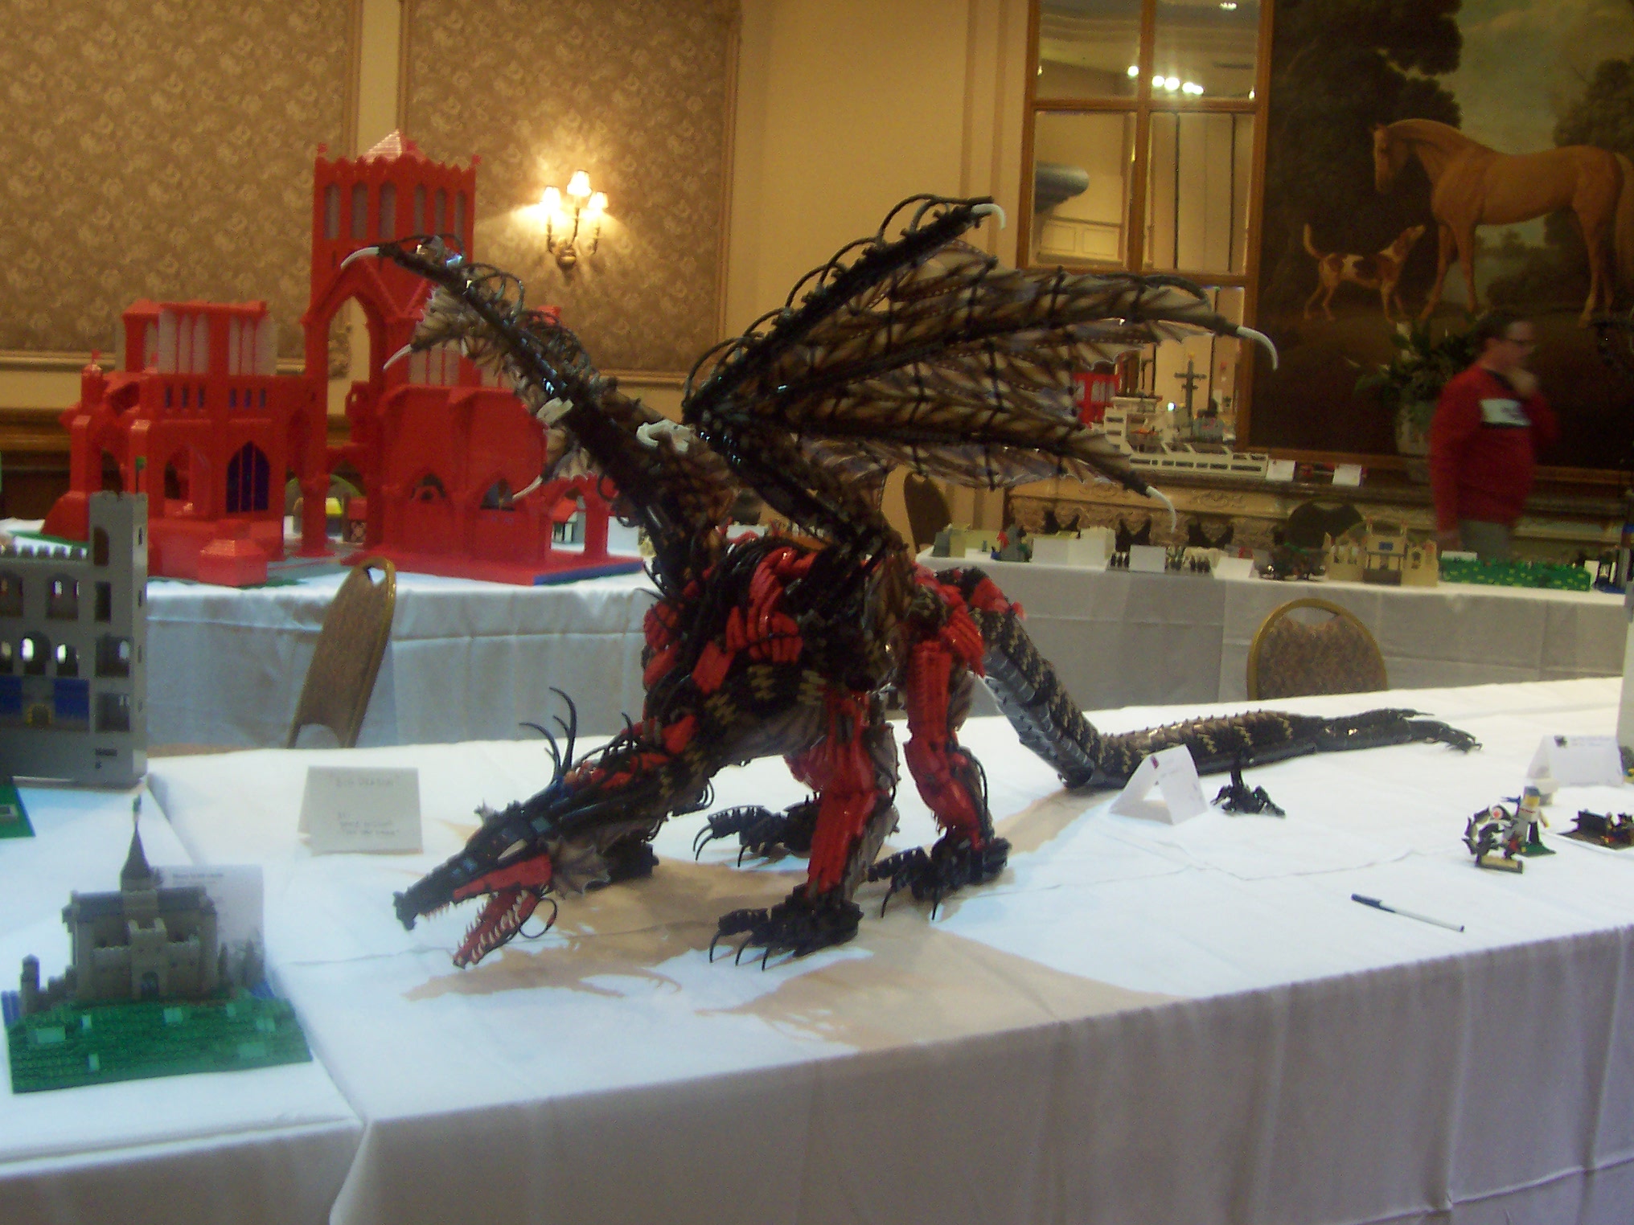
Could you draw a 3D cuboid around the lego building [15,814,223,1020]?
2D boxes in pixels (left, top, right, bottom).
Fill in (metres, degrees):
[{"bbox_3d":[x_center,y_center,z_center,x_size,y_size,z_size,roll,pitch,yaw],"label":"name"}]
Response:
[{"bbox_3d":[-0.635,0.266,1.583,0.185,0.165,0.110,-1,7,-27],"label":"lego building"}]

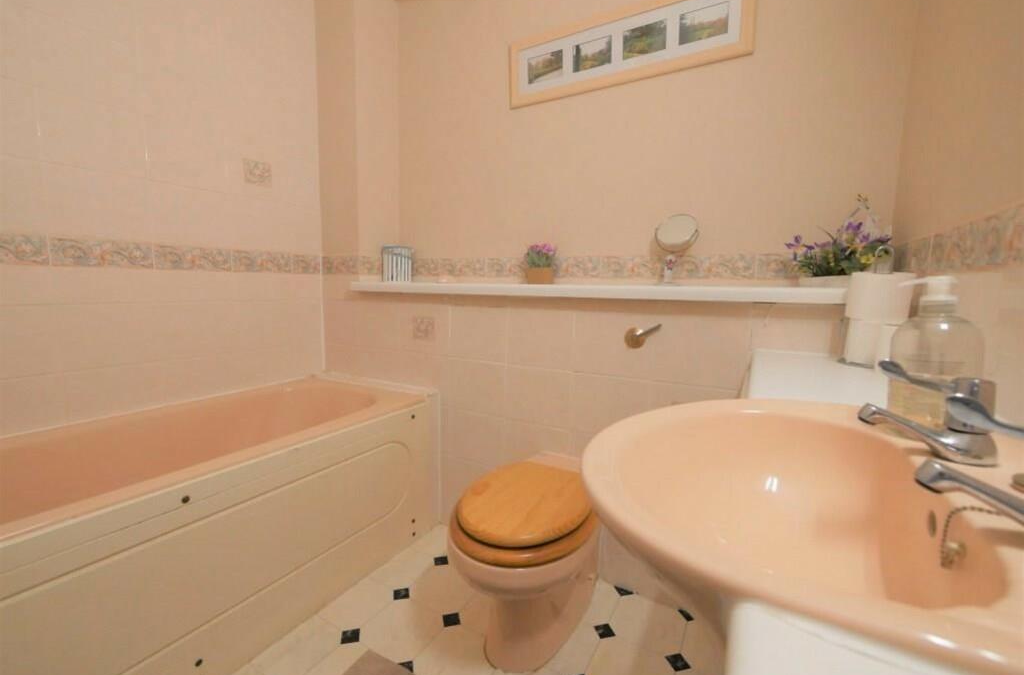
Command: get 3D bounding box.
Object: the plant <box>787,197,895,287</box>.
[{"bbox_3d":[0.848,-0.248,1.084,0.200,0.240,0.140,5,8,29],"label":"plant"}]

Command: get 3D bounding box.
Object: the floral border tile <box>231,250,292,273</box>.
[{"bbox_3d":[-1.051,-0.312,1.750,0.010,0.085,0.246,5,8,29],"label":"floral border tile"}]

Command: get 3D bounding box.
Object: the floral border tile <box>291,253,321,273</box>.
[{"bbox_3d":[-0.954,-0.331,1.919,0.010,0.085,0.142,5,8,29],"label":"floral border tile"}]

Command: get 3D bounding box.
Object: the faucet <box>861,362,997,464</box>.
[{"bbox_3d":[0.494,0.088,0.494,0.129,0.097,0.058,5,8,29],"label":"faucet"}]

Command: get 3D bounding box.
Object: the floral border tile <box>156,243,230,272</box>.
[{"bbox_3d":[-1.175,-0.288,1.536,0.010,0.085,0.246,5,8,29],"label":"floral border tile"}]

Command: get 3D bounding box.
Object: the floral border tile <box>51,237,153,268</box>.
[{"bbox_3d":[-1.297,-0.265,1.323,0.010,0.085,0.244,5,8,29],"label":"floral border tile"}]

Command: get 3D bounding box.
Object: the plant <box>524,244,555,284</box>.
[{"bbox_3d":[0.105,-0.267,1.521,0.100,0.152,0.100,5,8,29],"label":"plant"}]

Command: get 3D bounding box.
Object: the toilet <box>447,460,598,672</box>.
[{"bbox_3d":[0.060,0.638,1.187,0.365,0.452,0.585,5,8,29],"label":"toilet"}]

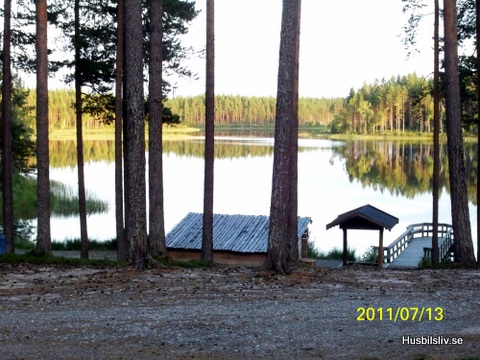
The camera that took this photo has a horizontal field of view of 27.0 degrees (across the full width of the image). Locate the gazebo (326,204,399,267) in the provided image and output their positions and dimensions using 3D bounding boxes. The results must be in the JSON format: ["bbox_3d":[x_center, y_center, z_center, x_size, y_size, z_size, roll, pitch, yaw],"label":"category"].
[{"bbox_3d":[5.250,2.458,42.231,2.650,2.580,3.200,1,4,13],"label":"gazebo"}]

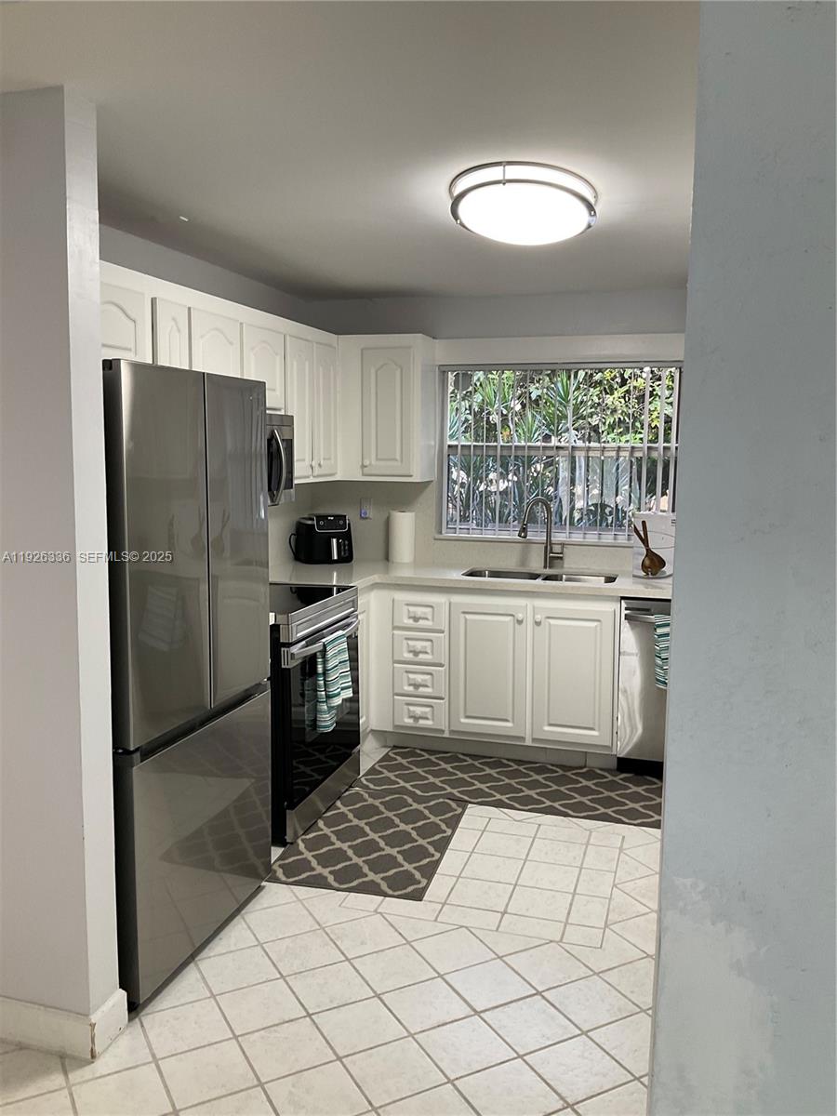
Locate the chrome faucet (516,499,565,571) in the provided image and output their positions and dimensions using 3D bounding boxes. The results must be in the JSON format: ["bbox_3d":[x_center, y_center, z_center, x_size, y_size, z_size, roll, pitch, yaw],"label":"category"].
[{"bbox_3d":[0.636,-0.123,4.870,0.250,0.388,0.120,-5,9,-41],"label":"chrome faucet"}]

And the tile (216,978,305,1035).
[{"bbox_3d":[-0.444,1.267,2.636,0.201,0.010,0.201,-3,8,-28],"label":"tile"}]

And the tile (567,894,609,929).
[{"bbox_3d":[0.577,1.197,3.165,0.118,0.010,0.201,3,7,16],"label":"tile"}]

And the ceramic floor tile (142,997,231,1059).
[{"bbox_3d":[-0.623,1.271,2.525,0.202,0.010,0.202,-3,8,-28],"label":"ceramic floor tile"}]

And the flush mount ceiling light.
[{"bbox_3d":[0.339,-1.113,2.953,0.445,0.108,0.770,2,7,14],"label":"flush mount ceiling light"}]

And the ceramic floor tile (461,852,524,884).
[{"bbox_3d":[0.282,1.168,3.499,0.201,0.010,0.201,2,7,16],"label":"ceramic floor tile"}]

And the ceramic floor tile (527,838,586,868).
[{"bbox_3d":[0.537,1.146,3.624,0.203,0.010,0.205,3,7,16],"label":"ceramic floor tile"}]

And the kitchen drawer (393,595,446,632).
[{"bbox_3d":[0.064,0.259,4.869,0.268,0.155,0.450,3,7,16],"label":"kitchen drawer"}]

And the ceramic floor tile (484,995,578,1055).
[{"bbox_3d":[0.304,1.270,2.544,0.201,0.010,0.201,-3,8,-28],"label":"ceramic floor tile"}]

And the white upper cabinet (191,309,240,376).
[{"bbox_3d":[-0.939,-0.786,3.720,0.310,0.385,0.421,2,7,16],"label":"white upper cabinet"}]

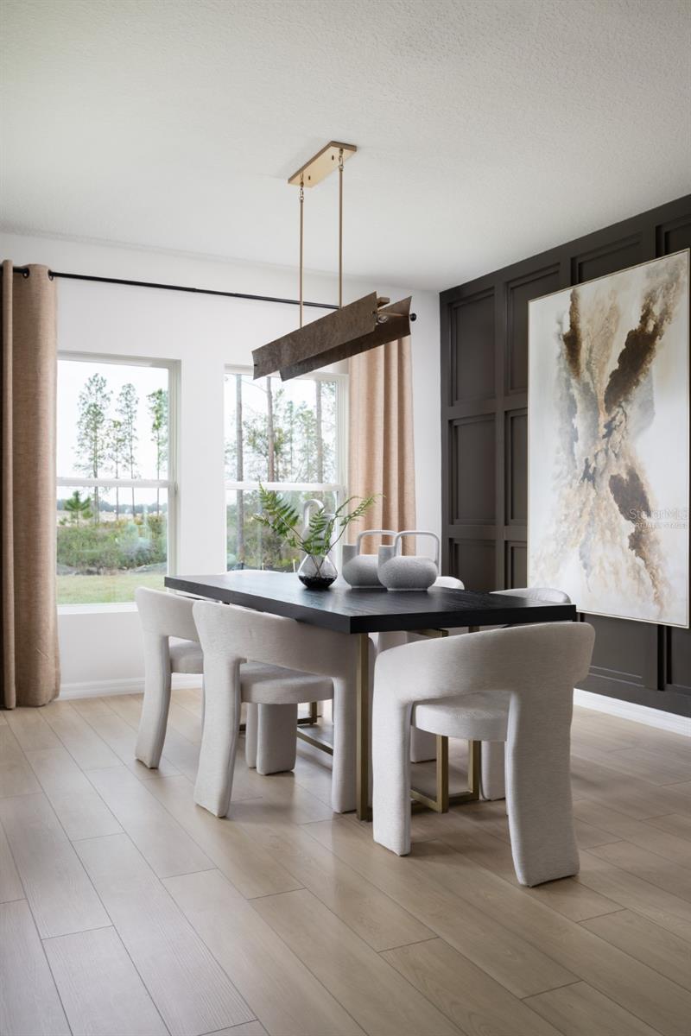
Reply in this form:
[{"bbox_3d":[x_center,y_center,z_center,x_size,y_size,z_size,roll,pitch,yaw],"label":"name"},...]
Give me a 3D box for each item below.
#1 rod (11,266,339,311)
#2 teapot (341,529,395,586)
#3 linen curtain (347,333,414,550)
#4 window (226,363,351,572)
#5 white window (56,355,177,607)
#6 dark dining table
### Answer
[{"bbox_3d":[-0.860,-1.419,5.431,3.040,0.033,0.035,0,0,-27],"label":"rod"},{"bbox_3d":[0.132,0.201,4.261,0.295,0.277,0.240,0,0,-18],"label":"teapot"},{"bbox_3d":[0.245,-0.185,6.028,0.530,2.540,0.140,0,0,-27],"label":"linen curtain"},{"bbox_3d":[-0.420,-0.221,5.880,0.910,1.540,0.100,0,0,-27],"label":"window"},{"bbox_3d":[-1.480,-0.220,5.328,0.910,1.540,0.100,0,0,-27],"label":"white window"},{"bbox_3d":[-0.047,0.716,4.138,1.000,0.760,2.190,0,0,-27],"label":"dark dining table"}]

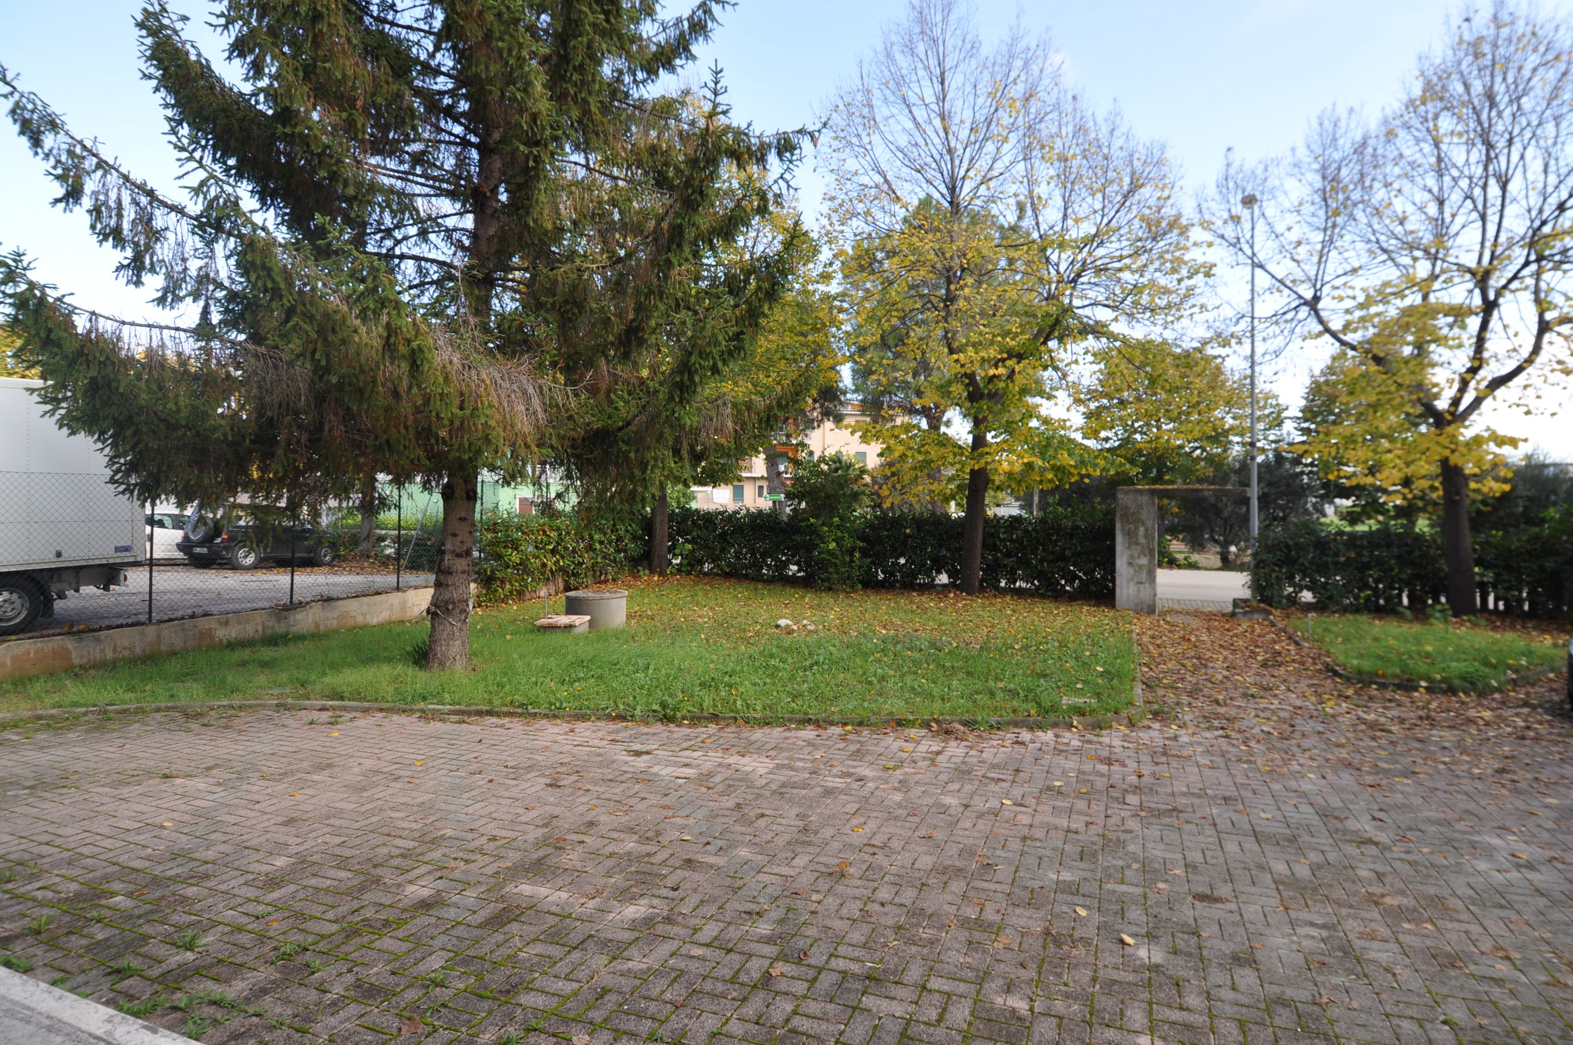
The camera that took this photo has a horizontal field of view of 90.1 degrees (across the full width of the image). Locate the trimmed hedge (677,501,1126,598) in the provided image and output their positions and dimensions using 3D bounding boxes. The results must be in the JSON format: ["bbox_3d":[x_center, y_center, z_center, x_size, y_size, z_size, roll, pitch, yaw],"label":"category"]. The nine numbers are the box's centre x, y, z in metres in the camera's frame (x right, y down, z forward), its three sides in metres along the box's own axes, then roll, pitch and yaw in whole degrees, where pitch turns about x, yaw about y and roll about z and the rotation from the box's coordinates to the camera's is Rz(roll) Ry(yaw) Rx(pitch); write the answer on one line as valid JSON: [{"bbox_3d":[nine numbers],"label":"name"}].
[{"bbox_3d":[2.041,0.714,19.404,11.300,2.000,0.850,0,-1,24],"label":"trimmed hedge"}]

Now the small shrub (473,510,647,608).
[{"bbox_3d":[-4.770,0.711,18.276,0.800,1.950,6.049,0,-1,25],"label":"small shrub"}]

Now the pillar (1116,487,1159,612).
[{"bbox_3d":[7.368,0.626,16.569,0.740,2.630,0.500,0,-1,24],"label":"pillar"}]

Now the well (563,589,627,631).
[{"bbox_3d":[-3.220,1.477,13.272,1.060,0.580,1.060,0,-1,0],"label":"well"}]

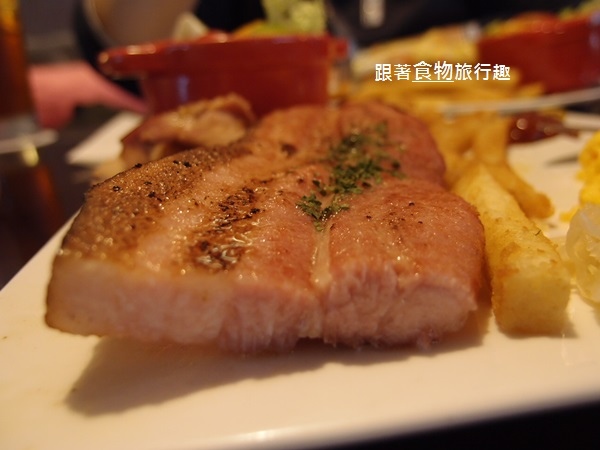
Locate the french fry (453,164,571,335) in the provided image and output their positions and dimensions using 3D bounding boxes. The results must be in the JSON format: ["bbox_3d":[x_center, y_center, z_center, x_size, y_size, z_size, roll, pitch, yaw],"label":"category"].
[{"bbox_3d":[0.061,0.002,0.155,0.016,0.016,0.085,1,24,8],"label":"french fry"}]

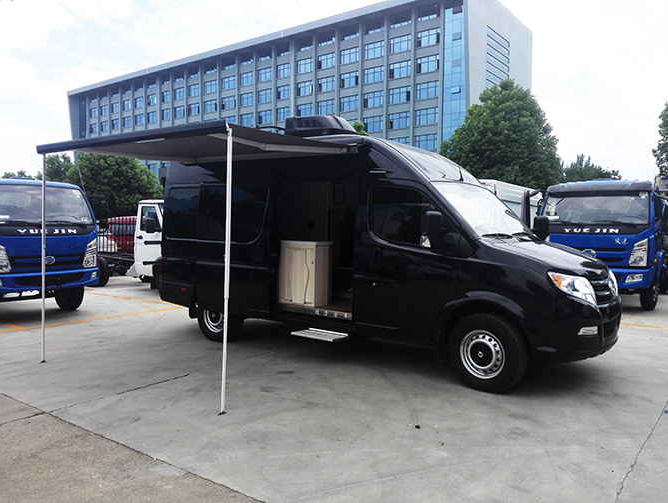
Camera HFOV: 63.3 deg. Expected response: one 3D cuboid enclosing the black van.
[{"bbox_3d":[0.477,-0.253,6.808,5.656,2.889,2.171,3,4,35],"label":"black van"}]

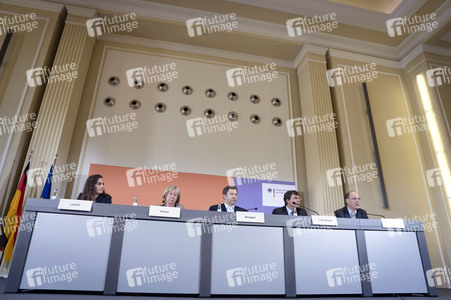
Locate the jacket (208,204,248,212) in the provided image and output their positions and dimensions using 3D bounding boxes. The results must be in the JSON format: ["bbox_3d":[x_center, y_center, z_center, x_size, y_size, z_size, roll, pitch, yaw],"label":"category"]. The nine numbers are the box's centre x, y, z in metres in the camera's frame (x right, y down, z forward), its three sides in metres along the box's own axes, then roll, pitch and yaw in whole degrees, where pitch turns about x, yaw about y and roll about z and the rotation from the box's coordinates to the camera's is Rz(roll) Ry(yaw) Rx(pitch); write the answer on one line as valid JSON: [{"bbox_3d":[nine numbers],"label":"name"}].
[{"bbox_3d":[0.025,0.933,3.657,0.540,0.600,0.360,7,-21,-14],"label":"jacket"}]

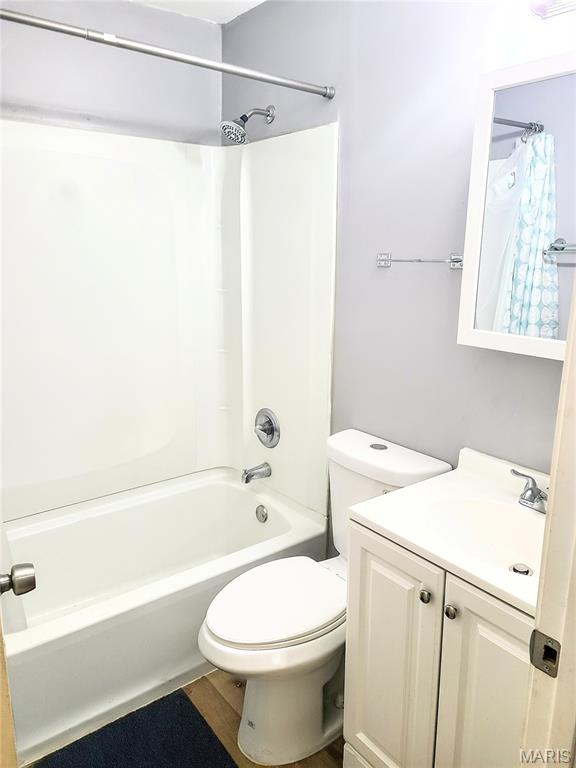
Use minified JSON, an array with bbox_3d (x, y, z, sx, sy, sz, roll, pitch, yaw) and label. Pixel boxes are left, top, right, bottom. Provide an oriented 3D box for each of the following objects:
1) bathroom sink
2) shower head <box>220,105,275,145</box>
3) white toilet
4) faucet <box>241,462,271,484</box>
[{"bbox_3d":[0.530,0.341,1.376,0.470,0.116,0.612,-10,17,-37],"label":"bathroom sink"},{"bbox_3d":[-0.152,-0.985,2.185,0.217,0.152,0.118,-10,17,-37],"label":"shower head"},{"bbox_3d":[0.063,0.673,1.804,0.763,0.860,0.441,-10,17,-37],"label":"white toilet"},{"bbox_3d":[-0.148,0.398,2.561,0.139,0.071,0.059,-10,17,-37],"label":"faucet"}]

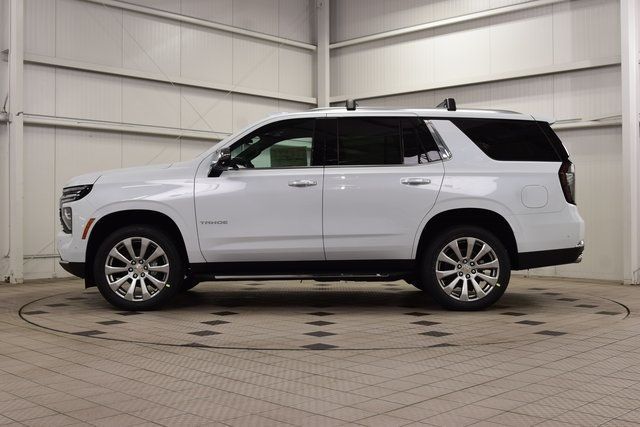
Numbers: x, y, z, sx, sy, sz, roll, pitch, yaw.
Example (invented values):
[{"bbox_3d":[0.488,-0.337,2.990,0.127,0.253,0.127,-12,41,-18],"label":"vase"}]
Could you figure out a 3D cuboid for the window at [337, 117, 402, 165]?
[{"bbox_3d":[0.469,-0.695,7.253,0.626,0.491,0.060,0,-17,0],"label":"window"}]

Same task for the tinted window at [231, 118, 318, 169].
[{"bbox_3d":[-0.442,-0.667,7.260,0.817,0.511,0.060,0,-17,0],"label":"tinted window"}]

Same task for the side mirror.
[{"bbox_3d":[-0.915,-0.478,7.030,0.235,0.265,0.250,0,0,0],"label":"side mirror"}]

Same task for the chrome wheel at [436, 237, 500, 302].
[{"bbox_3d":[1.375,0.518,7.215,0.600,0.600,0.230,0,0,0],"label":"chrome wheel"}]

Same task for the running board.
[{"bbox_3d":[-0.164,0.544,7.170,2.080,0.190,0.200,0,0,0],"label":"running board"}]

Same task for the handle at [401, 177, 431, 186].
[{"bbox_3d":[0.885,-0.296,7.085,0.275,0.080,0.060,0,0,0],"label":"handle"}]

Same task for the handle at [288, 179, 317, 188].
[{"bbox_3d":[-0.162,-0.278,7.085,0.265,0.080,0.060,0,0,0],"label":"handle"}]

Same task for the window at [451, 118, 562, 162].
[{"bbox_3d":[1.778,-0.698,7.290,1.068,0.455,0.070,0,-18,-3],"label":"window"}]

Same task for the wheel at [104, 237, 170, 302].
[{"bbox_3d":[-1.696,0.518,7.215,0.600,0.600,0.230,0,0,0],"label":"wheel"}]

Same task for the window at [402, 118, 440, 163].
[{"bbox_3d":[0.963,-0.685,7.255,0.361,0.471,0.060,0,-17,0],"label":"window"}]

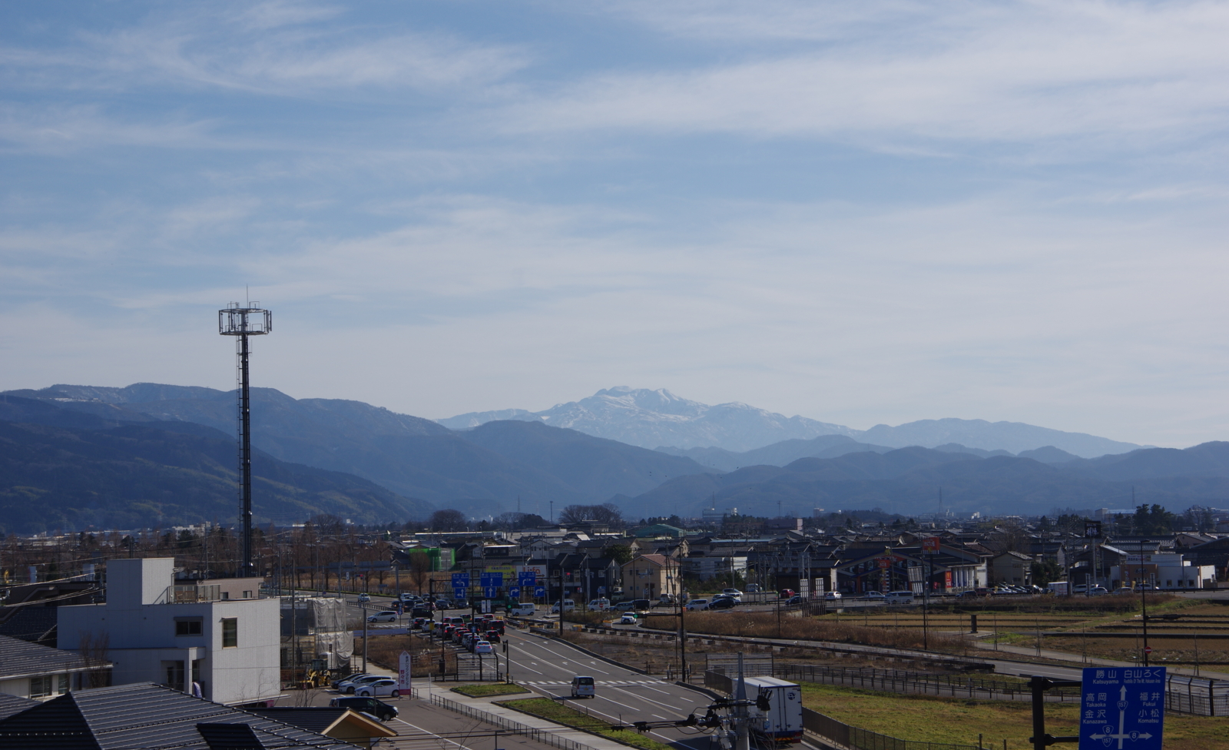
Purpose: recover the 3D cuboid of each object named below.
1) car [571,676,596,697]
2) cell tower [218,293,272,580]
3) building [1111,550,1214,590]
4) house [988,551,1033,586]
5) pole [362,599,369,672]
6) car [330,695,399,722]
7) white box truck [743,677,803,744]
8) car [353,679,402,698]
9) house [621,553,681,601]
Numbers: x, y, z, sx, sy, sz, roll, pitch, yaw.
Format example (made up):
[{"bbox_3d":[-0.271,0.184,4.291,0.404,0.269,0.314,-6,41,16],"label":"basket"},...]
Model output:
[{"bbox_3d":[-2.614,26.184,206.000,1.475,1.780,3.400,0,-4,-11],"label":"car"},{"bbox_3d":[-39.802,11.396,265.000,5.700,38.700,5.700,-1,-4,0],"label":"cell tower"},{"bbox_3d":[100.100,35.800,448.300,16.000,6.400,14.000,-3,-4,25],"label":"building"},{"bbox_3d":[76.900,37.700,476.000,6.800,7.000,8.500,-2,-4,20],"label":"house"},{"bbox_3d":[-23.738,25.248,234.000,0.380,6.900,0.380,-1,-4,0],"label":"pole"},{"bbox_3d":[-18.643,24.887,183.000,4.820,1.770,1.780,0,-4,-16],"label":"car"},{"bbox_3d":[9.800,22.100,162.400,2.480,3.750,10.200,-2,-4,-10],"label":"white box truck"},{"bbox_3d":[-20.134,26.714,209.500,4.030,1.490,1.700,0,-4,-16],"label":"car"},{"bbox_3d":[6.600,36.100,441.000,7.800,8.000,9.200,-2,-4,23],"label":"house"}]

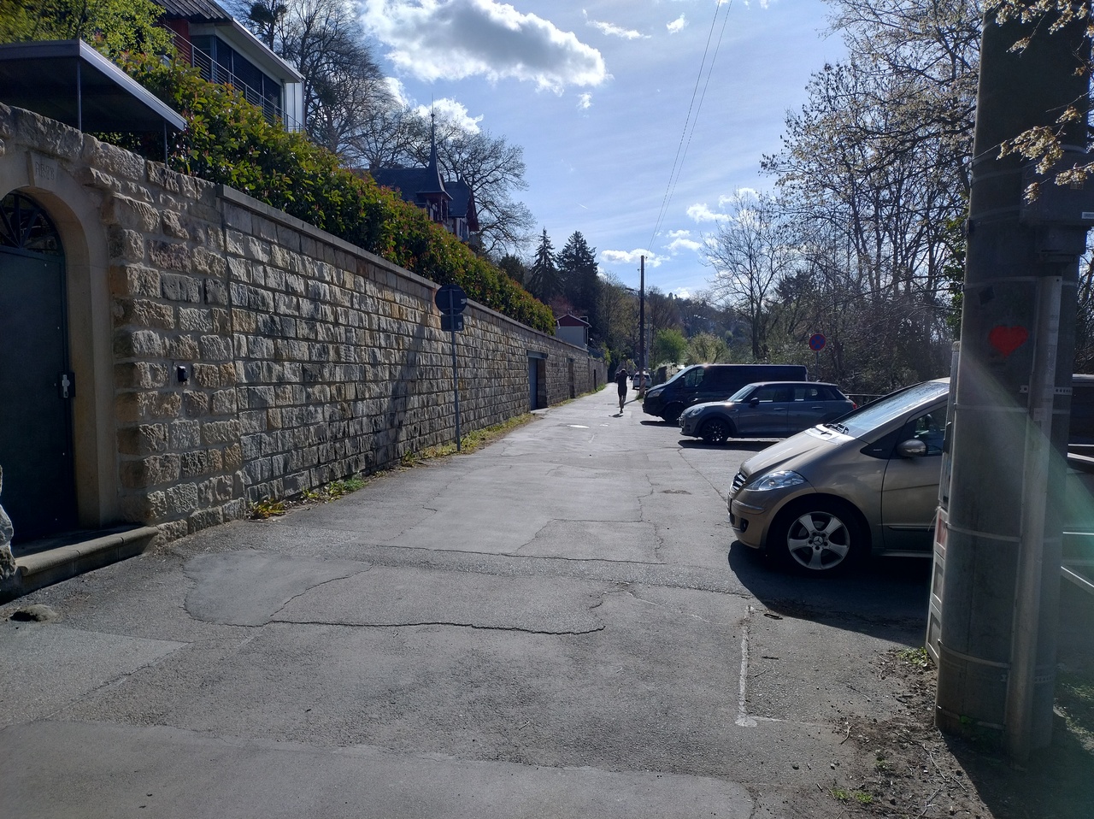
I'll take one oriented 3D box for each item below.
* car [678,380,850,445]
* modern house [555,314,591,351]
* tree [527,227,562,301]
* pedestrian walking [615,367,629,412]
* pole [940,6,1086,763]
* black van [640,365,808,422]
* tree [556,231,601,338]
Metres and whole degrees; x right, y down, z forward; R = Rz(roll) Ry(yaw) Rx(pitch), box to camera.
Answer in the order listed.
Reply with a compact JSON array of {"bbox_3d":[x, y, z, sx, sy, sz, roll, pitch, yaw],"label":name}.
[{"bbox_3d":[4.970,0.060,18.050,3.980,1.425,1.730,0,2,2],"label":"car"},{"bbox_3d":[2.100,-7.200,77.000,4.400,4.600,5.500,0,2,7],"label":"modern house"},{"bbox_3d":[-0.270,-15.600,100.000,5.000,14.500,5.000,0,2,0],"label":"tree"},{"bbox_3d":[2.990,-0.730,31.300,0.550,1.750,0.550,0,2,7],"label":"pedestrian walking"},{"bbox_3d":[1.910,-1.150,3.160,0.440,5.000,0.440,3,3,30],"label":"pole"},{"bbox_3d":[5.900,-0.560,26.800,5.300,1.980,2.000,0,3,5],"label":"black van"},{"bbox_3d":[3.950,-14.900,100.000,5.800,15.500,5.800,0,2,0],"label":"tree"}]

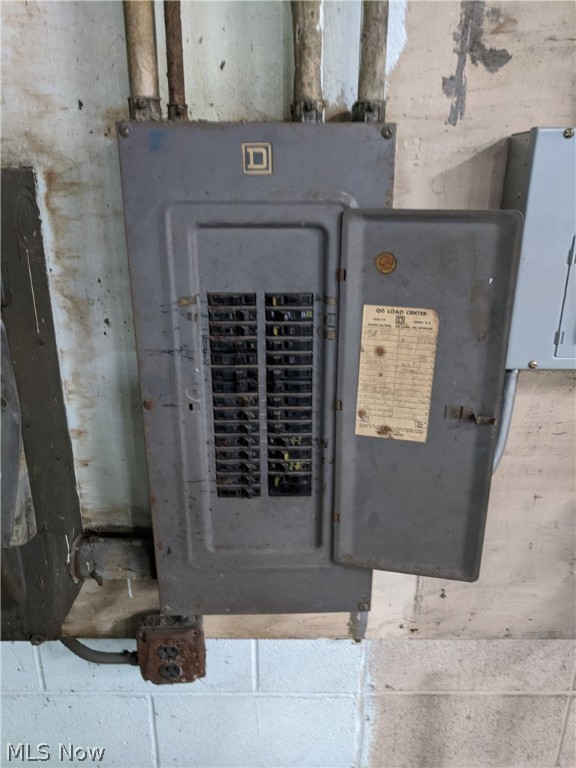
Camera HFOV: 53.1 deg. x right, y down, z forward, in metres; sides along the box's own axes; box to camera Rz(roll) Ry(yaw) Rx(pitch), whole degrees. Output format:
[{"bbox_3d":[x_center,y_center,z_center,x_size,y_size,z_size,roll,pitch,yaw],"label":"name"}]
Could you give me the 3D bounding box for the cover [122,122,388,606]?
[{"bbox_3d":[-0.034,0.016,0.771,0.309,0.663,0.055,-1,19,-1],"label":"cover"}]

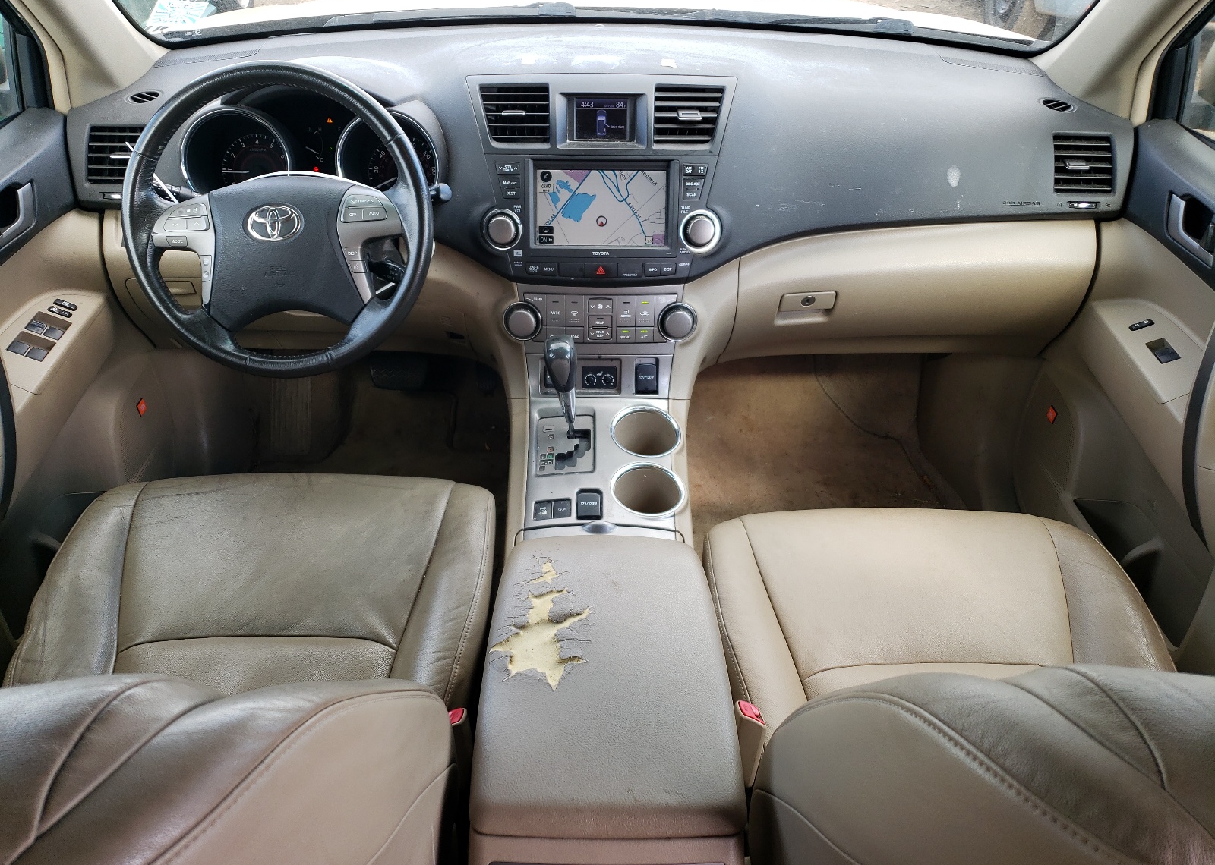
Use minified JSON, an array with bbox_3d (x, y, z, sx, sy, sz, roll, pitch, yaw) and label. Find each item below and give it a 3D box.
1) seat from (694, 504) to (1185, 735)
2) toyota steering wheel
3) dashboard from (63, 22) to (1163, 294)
[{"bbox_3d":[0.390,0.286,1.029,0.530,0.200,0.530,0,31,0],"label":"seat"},{"bbox_3d":[-0.404,-0.260,1.113,0.385,0.385,0.090,0,0,0],"label":"toyota steering wheel"},{"bbox_3d":[-0.008,-0.422,1.333,1.480,0.330,0.500,0,31,0],"label":"dashboard"}]

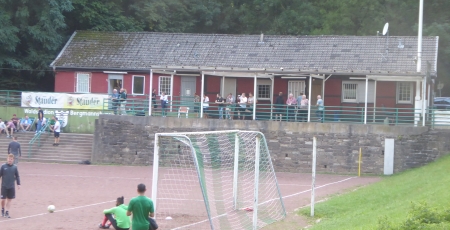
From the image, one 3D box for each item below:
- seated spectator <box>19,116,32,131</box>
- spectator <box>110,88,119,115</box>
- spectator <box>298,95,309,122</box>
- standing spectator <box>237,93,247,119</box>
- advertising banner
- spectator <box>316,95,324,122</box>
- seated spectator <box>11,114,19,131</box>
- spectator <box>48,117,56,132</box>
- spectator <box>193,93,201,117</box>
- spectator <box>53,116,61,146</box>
[{"bbox_3d":[-13.716,0.601,71.000,0.700,1.133,0.780,2,0,0],"label":"seated spectator"},{"bbox_3d":[-7.215,-0.850,67.700,0.520,1.687,0.420,2,0,6],"label":"spectator"},{"bbox_3d":[4.613,-0.364,60.004,0.520,1.680,0.420,2,0,11],"label":"spectator"},{"bbox_3d":[1.080,-0.454,60.004,0.550,1.650,0.480,2,0,20],"label":"standing spectator"},{"bbox_3d":[-11.134,-0.946,71.500,6.300,1.030,0.040,1,0,14],"label":"advertising banner"},{"bbox_3d":[6.029,-0.383,65.000,0.420,1.740,0.500,2,-1,-30],"label":"spectator"},{"bbox_3d":[-14.463,0.574,71.000,0.550,1.175,0.750,2,0,6],"label":"seated spectator"},{"bbox_3d":[-10.360,0.628,62.003,0.500,1.100,0.700,2,0,6],"label":"spectator"},{"bbox_3d":[-1.831,-0.628,67.200,0.500,1.583,0.400,1,-1,30],"label":"spectator"},{"bbox_3d":[-9.810,0.984,60.004,0.450,1.700,0.460,2,0,-3],"label":"spectator"}]

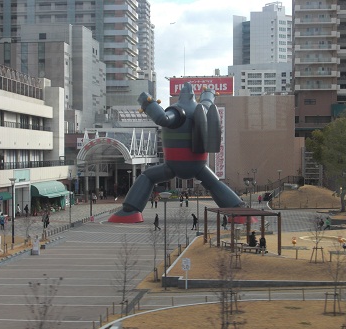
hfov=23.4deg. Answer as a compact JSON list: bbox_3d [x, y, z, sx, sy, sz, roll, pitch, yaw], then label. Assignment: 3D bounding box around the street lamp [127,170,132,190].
[{"bbox_3d":[-5.997,3.502,116.053,0.680,5.000,0.680,0,1,0],"label":"street lamp"}]

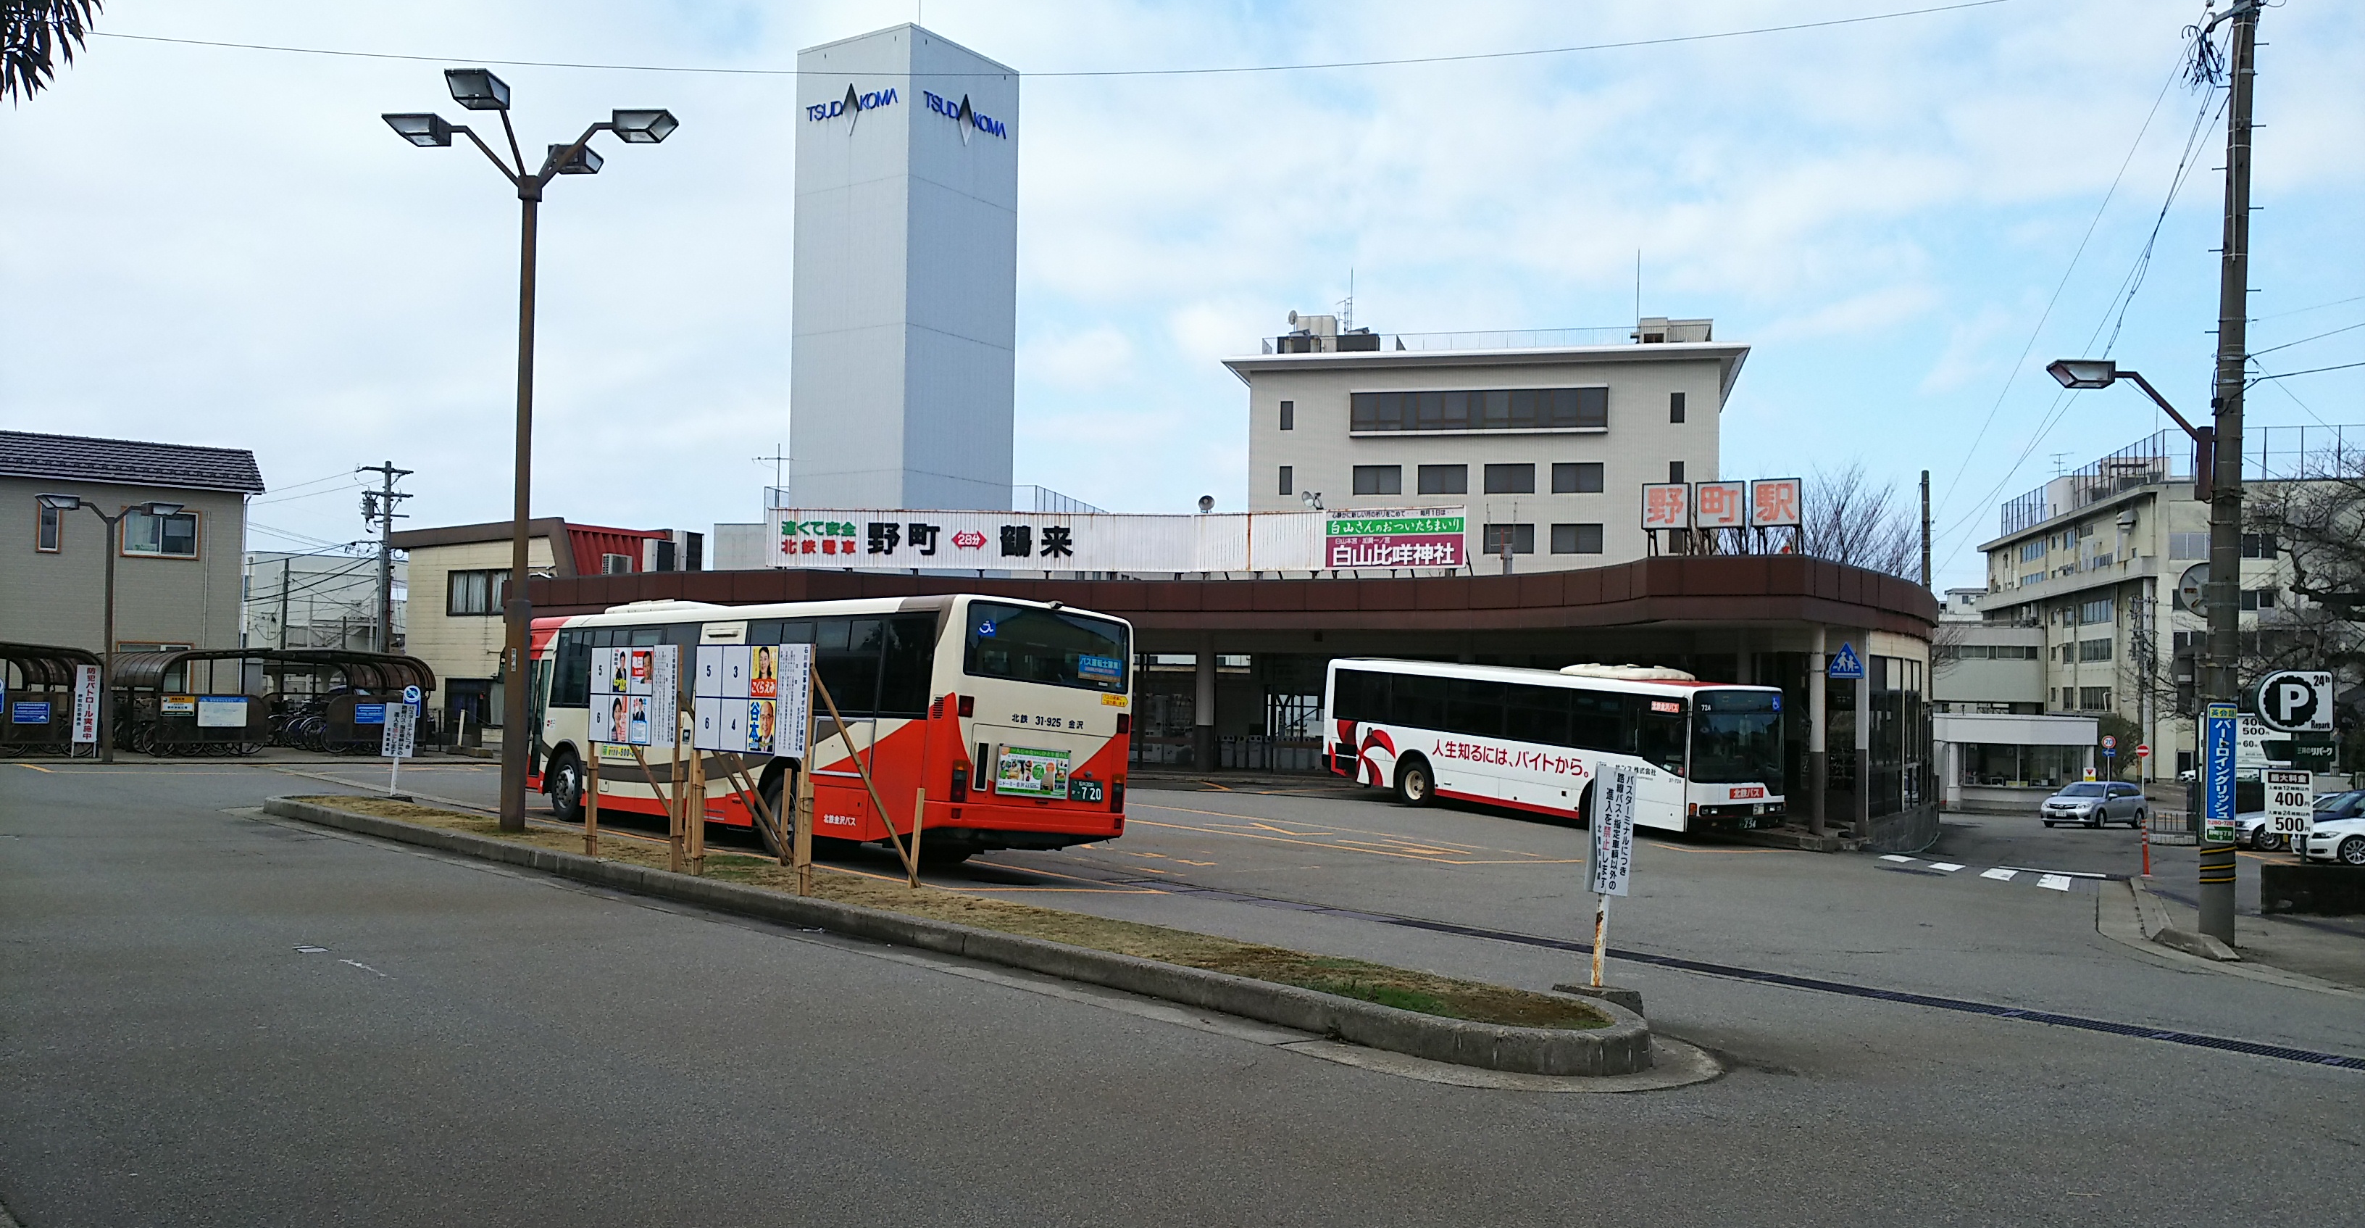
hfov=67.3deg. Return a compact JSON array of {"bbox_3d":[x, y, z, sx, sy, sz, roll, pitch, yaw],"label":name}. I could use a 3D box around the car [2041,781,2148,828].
[{"bbox_3d":[29.957,6.276,58.300,4.400,1.480,1.700,2,-3,-37],"label":"car"}]

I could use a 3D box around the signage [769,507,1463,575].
[{"bbox_3d":[-1.745,-1.798,43.000,16.900,1.420,0.200,1,-2,5],"label":"signage"}]

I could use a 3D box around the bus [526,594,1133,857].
[{"bbox_3d":[-4.999,1.382,22.092,2.360,2.950,10.600,7,-6,-42],"label":"bus"}]

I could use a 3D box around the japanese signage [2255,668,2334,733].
[{"bbox_3d":[13.360,1.041,21.300,0.900,0.730,0.140,1,-2,5],"label":"japanese signage"}]

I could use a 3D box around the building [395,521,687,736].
[{"bbox_3d":[-18.710,0.757,51.996,9.200,6.300,5.000,-1,-3,38],"label":"building"}]

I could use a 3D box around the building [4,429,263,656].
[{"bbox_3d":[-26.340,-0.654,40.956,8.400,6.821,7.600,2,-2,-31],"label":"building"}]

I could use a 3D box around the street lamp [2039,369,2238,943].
[{"bbox_3d":[9.584,0.316,17.805,1.930,5.841,0.450,1,-2,3],"label":"street lamp"}]

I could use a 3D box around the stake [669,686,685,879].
[{"bbox_3d":[-4.460,1.470,15.750,0.090,1.660,0.100,3,-3,-44],"label":"stake"}]

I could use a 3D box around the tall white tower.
[{"bbox_3d":[-14.638,-11.640,93.011,8.091,34.879,8.091,0,-2,35],"label":"tall white tower"}]

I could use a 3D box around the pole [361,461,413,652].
[{"bbox_3d":[-25.621,-0.573,57.026,1.800,8.671,0.600,2,-2,-27],"label":"pole"}]

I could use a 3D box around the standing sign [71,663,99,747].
[{"bbox_3d":[-21.810,1.818,35.300,0.500,1.680,0.070,2,-2,-31],"label":"standing sign"}]

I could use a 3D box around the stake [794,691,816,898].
[{"bbox_3d":[-3.010,1.400,14.250,0.100,1.700,0.120,3,-3,-44],"label":"stake"}]

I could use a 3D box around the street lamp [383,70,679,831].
[{"bbox_3d":[-6.957,-1.540,18.751,3.050,7.639,3.050,1,-2,-5],"label":"street lamp"}]

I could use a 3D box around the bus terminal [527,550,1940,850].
[{"bbox_3d":[0.609,1.865,43.910,31.500,5.100,16.500,0,-2,31],"label":"bus terminal"}]

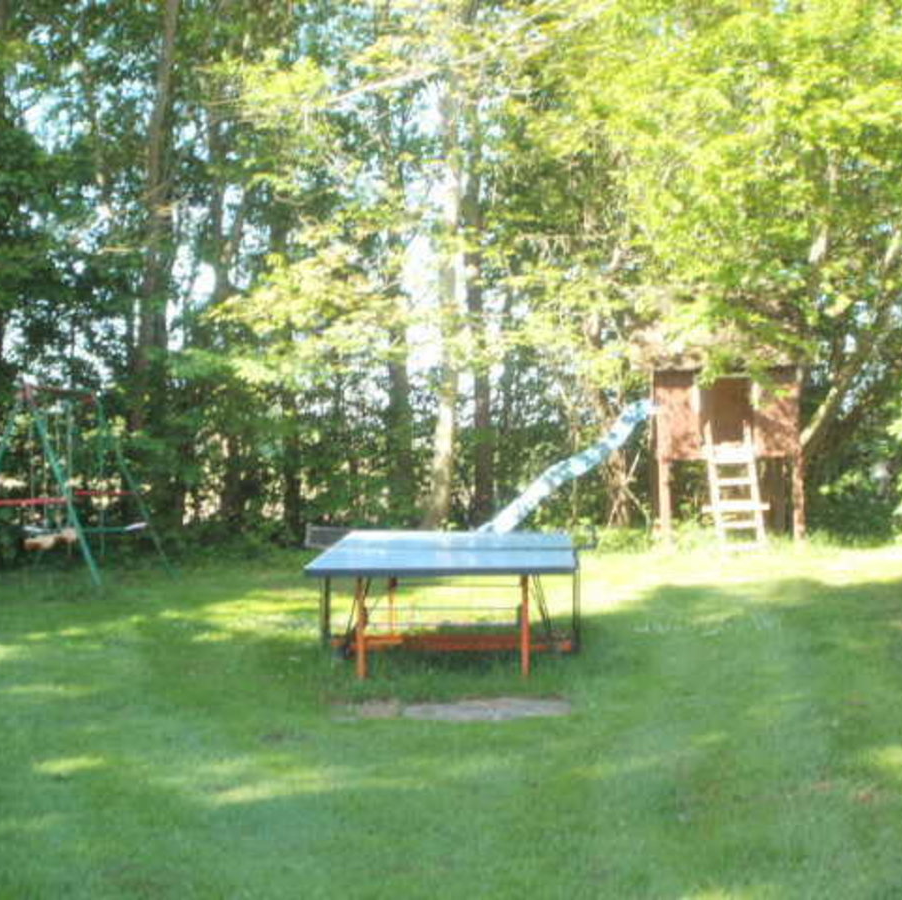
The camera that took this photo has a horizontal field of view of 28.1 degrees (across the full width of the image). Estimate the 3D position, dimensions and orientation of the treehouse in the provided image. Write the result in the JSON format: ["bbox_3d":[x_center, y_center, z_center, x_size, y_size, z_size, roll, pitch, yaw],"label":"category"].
[{"bbox_3d":[3.190,-0.138,21.456,1.900,2.450,1.650,0,2,3],"label":"treehouse"}]

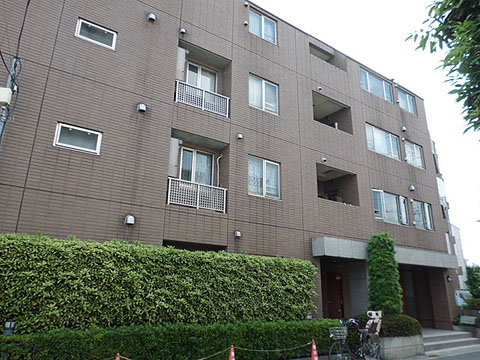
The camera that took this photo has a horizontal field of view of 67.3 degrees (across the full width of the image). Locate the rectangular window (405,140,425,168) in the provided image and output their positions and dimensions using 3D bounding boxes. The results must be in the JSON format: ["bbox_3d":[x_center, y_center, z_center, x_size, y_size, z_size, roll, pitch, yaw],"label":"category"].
[{"bbox_3d":[7.859,-1.114,16.299,1.442,1.131,0.120,13,-21,-32],"label":"rectangular window"}]

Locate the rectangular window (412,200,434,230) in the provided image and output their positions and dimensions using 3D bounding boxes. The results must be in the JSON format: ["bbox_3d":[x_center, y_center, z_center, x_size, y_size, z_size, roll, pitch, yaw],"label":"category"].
[{"bbox_3d":[7.698,1.499,15.212,1.437,1.202,0.120,13,-21,-32],"label":"rectangular window"}]

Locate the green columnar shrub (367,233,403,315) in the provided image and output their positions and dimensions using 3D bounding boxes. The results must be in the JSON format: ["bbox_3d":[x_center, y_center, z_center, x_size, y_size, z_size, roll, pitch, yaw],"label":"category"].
[{"bbox_3d":[4.516,3.051,11.165,0.760,2.770,0.740,13,-21,-32],"label":"green columnar shrub"}]

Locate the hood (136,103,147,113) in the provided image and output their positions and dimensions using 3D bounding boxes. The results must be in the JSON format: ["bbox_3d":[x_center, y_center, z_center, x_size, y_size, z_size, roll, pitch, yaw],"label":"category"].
[{"bbox_3d":[-2.464,-1.788,9.056,0.180,0.180,0.150,13,-21,-32],"label":"hood"}]

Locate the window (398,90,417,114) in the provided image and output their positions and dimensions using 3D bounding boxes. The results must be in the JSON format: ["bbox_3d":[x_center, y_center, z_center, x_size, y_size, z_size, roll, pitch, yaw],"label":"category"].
[{"bbox_3d":[7.912,-3.640,17.110,1.400,1.051,0.120,13,-21,-32],"label":"window"}]

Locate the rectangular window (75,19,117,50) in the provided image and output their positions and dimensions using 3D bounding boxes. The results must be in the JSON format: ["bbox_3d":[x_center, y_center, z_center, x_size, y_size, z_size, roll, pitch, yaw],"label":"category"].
[{"bbox_3d":[-3.513,-3.556,8.864,0.960,0.573,0.120,13,-21,-32],"label":"rectangular window"}]

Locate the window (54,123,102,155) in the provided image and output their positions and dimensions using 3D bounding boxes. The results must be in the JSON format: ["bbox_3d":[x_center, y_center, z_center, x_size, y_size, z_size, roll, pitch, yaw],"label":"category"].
[{"bbox_3d":[-3.631,-0.896,8.119,0.956,0.552,0.120,13,-21,-32],"label":"window"}]

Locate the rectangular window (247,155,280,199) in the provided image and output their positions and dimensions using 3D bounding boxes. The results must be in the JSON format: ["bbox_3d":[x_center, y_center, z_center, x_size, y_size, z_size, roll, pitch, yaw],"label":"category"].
[{"bbox_3d":[0.726,-0.044,10.771,1.243,1.219,0.120,13,-21,-32],"label":"rectangular window"}]

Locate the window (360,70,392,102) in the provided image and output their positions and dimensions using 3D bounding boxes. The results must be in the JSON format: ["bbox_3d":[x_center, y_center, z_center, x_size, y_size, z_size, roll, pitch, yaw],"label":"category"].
[{"bbox_3d":[5.948,-4.075,15.696,2.252,1.109,0.120,13,-21,-32],"label":"window"}]

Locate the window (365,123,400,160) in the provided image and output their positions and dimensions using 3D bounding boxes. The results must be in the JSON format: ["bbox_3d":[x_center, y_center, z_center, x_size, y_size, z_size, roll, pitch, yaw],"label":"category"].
[{"bbox_3d":[6.020,-1.537,15.136,2.314,1.188,0.120,13,-21,-32],"label":"window"}]

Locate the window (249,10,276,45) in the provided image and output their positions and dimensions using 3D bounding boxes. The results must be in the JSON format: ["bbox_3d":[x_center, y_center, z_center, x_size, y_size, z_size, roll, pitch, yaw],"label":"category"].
[{"bbox_3d":[0.787,-5.270,12.424,1.227,1.093,0.120,13,-21,-32],"label":"window"}]

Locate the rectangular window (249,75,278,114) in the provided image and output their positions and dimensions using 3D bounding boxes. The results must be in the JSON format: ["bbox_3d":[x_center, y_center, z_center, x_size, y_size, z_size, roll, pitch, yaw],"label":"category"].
[{"bbox_3d":[0.764,-2.724,11.624,1.235,1.194,0.120,13,-21,-32],"label":"rectangular window"}]

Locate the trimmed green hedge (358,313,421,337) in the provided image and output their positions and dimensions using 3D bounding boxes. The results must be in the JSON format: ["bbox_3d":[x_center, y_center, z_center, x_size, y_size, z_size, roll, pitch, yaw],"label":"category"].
[{"bbox_3d":[4.400,4.348,10.851,2.050,0.607,0.984,13,-21,-32],"label":"trimmed green hedge"}]

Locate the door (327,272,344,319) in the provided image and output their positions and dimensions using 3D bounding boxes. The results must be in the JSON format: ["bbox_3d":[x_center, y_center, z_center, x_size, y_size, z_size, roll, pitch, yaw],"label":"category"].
[{"bbox_3d":[3.453,4.364,12.867,0.804,1.984,0.066,13,-21,-32],"label":"door"}]

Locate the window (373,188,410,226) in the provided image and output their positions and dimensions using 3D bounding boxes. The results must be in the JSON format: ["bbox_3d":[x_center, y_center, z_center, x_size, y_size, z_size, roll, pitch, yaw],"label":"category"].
[{"bbox_3d":[5.964,1.127,14.242,2.234,1.232,0.140,13,-21,-32],"label":"window"}]

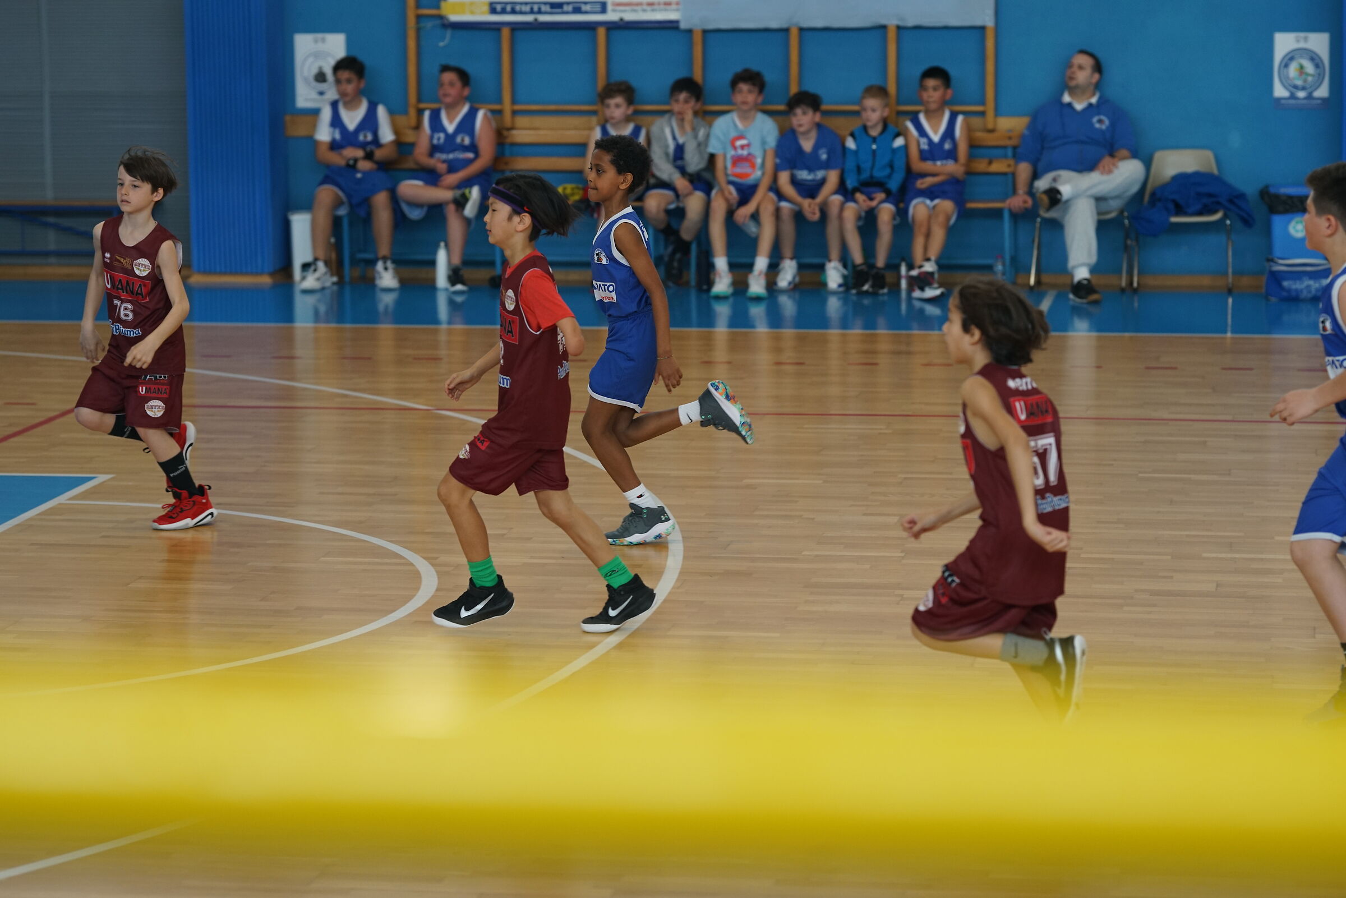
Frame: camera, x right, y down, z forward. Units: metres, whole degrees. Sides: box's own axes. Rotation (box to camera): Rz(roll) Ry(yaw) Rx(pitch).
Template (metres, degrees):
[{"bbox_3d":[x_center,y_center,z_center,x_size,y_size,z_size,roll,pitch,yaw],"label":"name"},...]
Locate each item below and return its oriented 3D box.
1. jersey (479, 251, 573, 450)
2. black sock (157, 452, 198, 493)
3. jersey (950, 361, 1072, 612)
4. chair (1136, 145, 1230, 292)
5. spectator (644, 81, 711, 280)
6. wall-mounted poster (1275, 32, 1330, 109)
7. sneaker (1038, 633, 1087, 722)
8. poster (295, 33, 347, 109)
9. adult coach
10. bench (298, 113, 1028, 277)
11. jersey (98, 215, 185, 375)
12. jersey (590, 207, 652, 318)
[{"bbox_3d":[-0.437,-0.299,11.943,0.280,0.620,0.390,-2,8,-5],"label":"jersey"},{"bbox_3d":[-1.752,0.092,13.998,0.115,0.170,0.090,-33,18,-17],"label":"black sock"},{"bbox_3d":[0.856,0.089,9.906,0.250,0.590,0.330,3,9,25],"label":"jersey"},{"bbox_3d":[2.832,-1.263,21.682,0.540,0.750,0.500,1,9,9],"label":"chair"},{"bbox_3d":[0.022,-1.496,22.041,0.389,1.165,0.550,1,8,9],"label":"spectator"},{"bbox_3d":[3.484,-2.094,21.746,0.303,0.424,0.010,1,8,9],"label":"wall-mounted poster"},{"bbox_3d":[0.952,0.567,9.650,0.108,0.240,0.095,12,0,16],"label":"sneaker"},{"bbox_3d":[-2.030,-2.178,22.617,0.297,0.420,0.010,1,8,9],"label":"poster"},{"bbox_3d":[2.201,-1.512,21.525,0.756,1.319,0.950,1,8,9],"label":"adult coach"},{"bbox_3d":[-0.099,-1.389,22.151,4.100,0.910,0.480,1,9,9],"label":"bench"},{"bbox_3d":[-1.877,-0.541,13.893,0.350,0.570,0.240,5,10,34],"label":"jersey"},{"bbox_3d":[-0.180,-0.645,13.576,0.180,0.405,0.285,-2,9,-13],"label":"jersey"}]

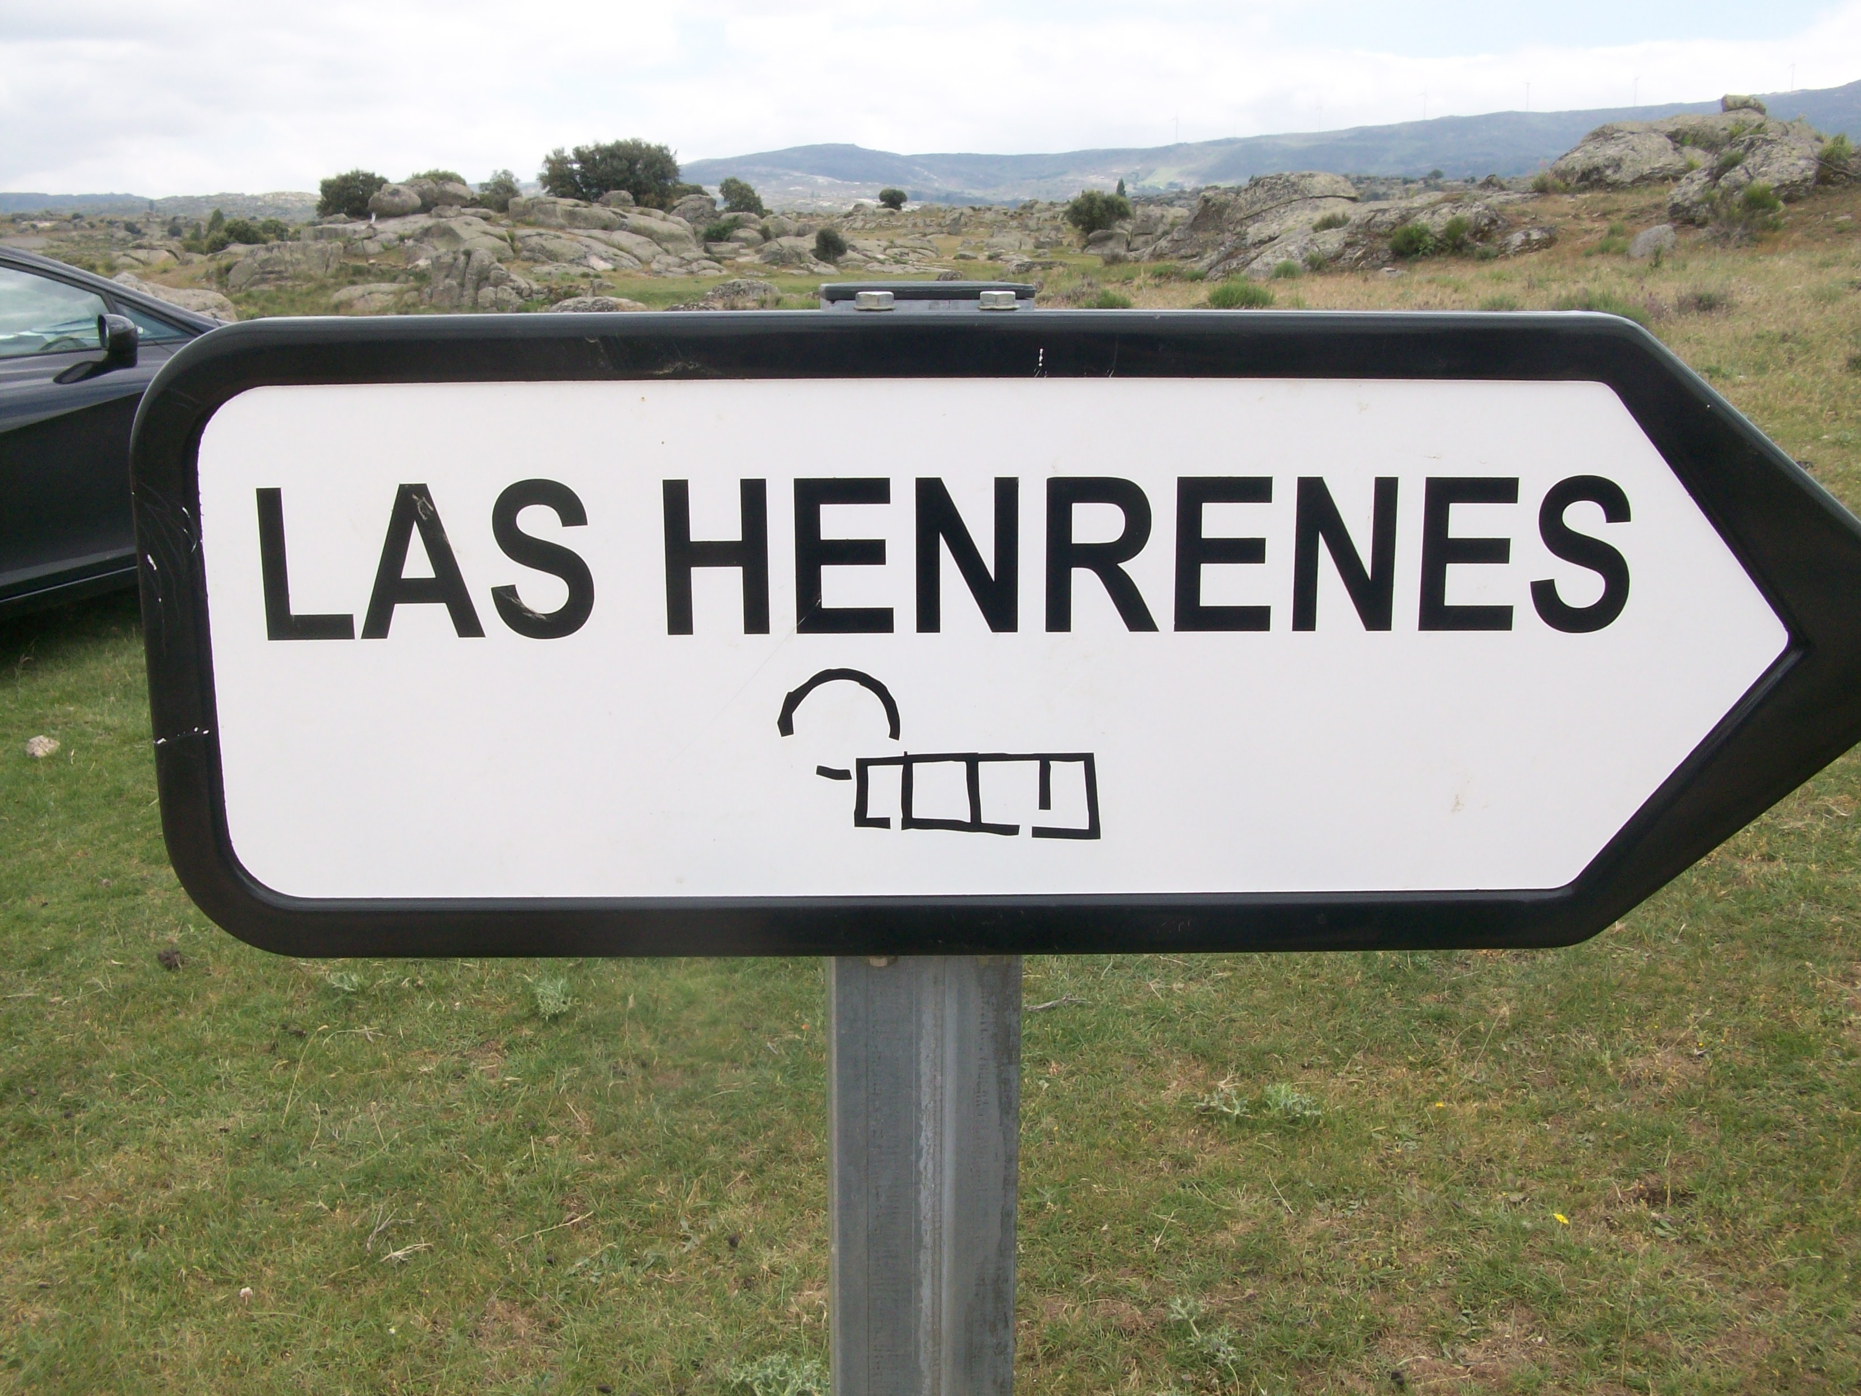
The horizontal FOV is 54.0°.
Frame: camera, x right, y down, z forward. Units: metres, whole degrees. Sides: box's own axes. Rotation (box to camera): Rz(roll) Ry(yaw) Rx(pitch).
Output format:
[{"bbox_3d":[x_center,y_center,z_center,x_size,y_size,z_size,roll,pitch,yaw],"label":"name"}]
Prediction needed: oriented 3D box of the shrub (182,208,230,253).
[{"bbox_3d":[-24.368,-15.682,61.516,1.507,1.517,1.357,-6,16,-20],"label":"shrub"}]

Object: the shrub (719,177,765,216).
[{"bbox_3d":[-7.317,-19.408,71.034,1.799,1.635,1.619,-1,15,-5],"label":"shrub"}]

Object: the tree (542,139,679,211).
[{"bbox_3d":[-11.429,-18.588,65.459,5.026,2.755,3.769,-3,15,-9],"label":"tree"}]

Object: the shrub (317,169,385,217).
[{"bbox_3d":[-17.767,-15.485,56.263,2.097,1.597,1.888,-5,16,-16],"label":"shrub"}]

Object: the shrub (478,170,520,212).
[{"bbox_3d":[-14.829,-17.384,62.983,1.514,1.594,1.363,-3,15,-12],"label":"shrub"}]

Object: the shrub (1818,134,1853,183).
[{"bbox_3d":[12.451,-7.395,25.126,0.451,0.672,0.406,7,17,24],"label":"shrub"}]

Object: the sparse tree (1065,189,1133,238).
[{"bbox_3d":[5.662,-16.300,61.630,2.245,1.611,2.021,1,15,5],"label":"sparse tree"}]

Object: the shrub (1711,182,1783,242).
[{"bbox_3d":[10.693,-6.357,23.963,0.927,0.810,0.835,6,16,22],"label":"shrub"}]

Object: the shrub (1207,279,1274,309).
[{"bbox_3d":[4.080,-5.325,24.083,0.888,0.393,0.799,2,15,9],"label":"shrub"}]

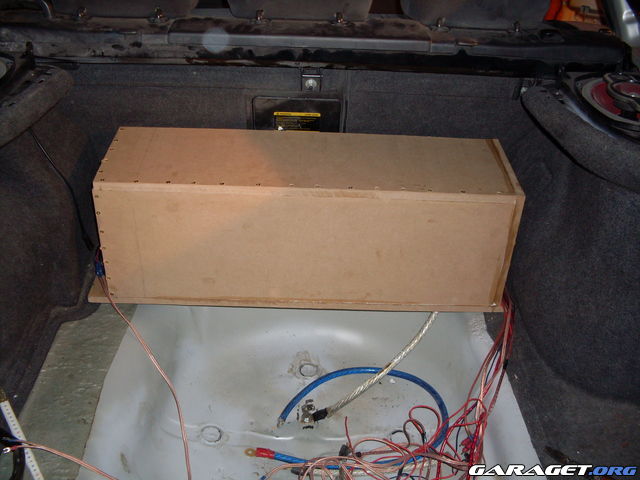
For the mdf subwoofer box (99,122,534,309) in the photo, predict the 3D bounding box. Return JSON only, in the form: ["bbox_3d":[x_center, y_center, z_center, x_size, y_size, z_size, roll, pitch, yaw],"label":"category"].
[{"bbox_3d":[-0.039,-0.046,1.530,0.868,0.289,0.253,1,33,-2],"label":"mdf subwoofer box"}]

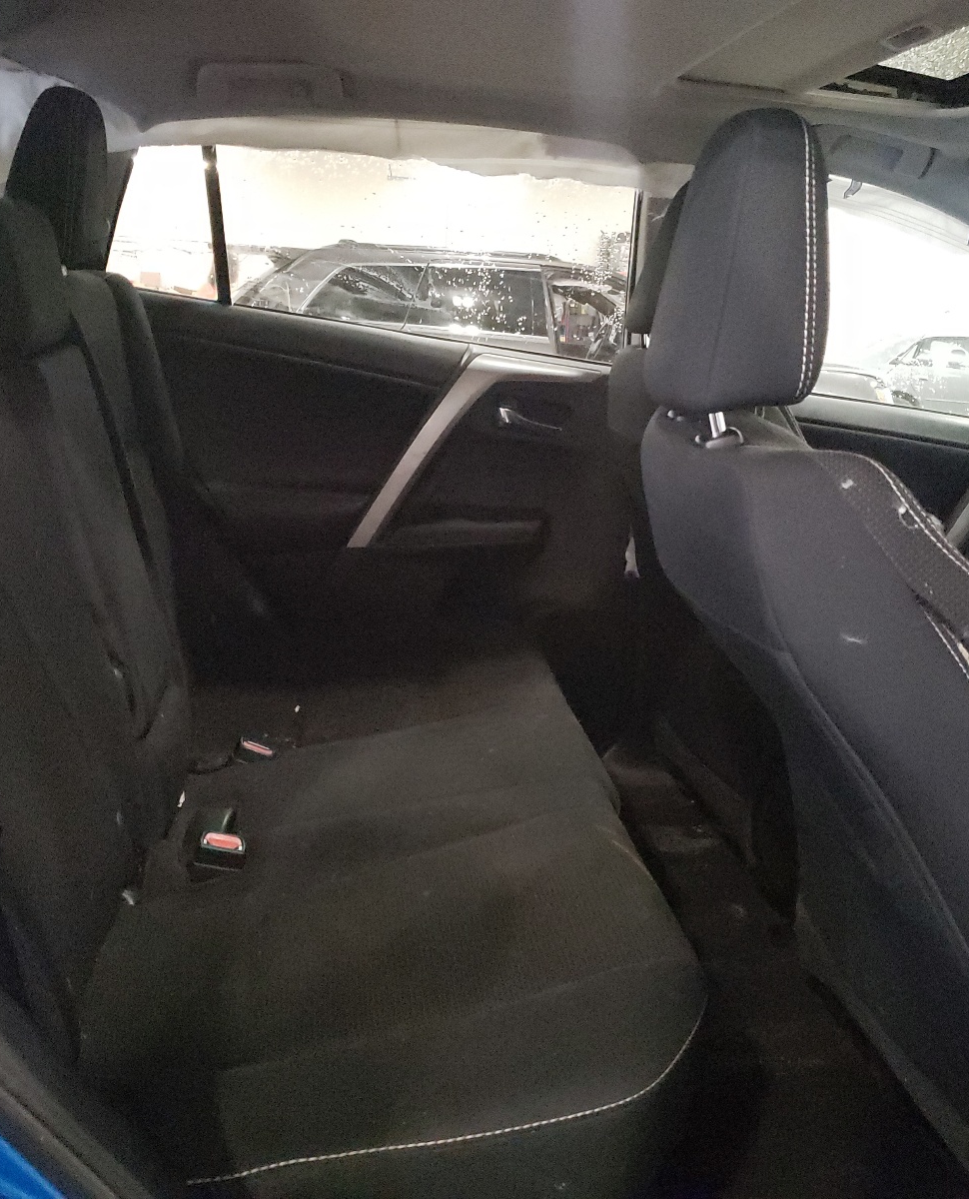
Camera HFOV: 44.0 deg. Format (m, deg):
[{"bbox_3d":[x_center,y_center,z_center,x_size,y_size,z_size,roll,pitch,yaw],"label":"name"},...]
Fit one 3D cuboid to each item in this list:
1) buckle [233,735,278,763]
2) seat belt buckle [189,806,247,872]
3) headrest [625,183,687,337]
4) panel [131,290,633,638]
[{"bbox_3d":[-0.306,0.201,1.601,0.048,0.055,0.028,13,14,7],"label":"buckle"},{"bbox_3d":[-0.297,0.271,1.345,0.049,0.068,0.030,2,47,-7],"label":"seat belt buckle"},{"bbox_3d":[0.318,-0.513,1.782,0.135,0.250,0.270,2,15,-7],"label":"headrest"},{"bbox_3d":[-0.177,-0.180,2.119,0.920,0.660,0.120,2,15,-7],"label":"panel"}]

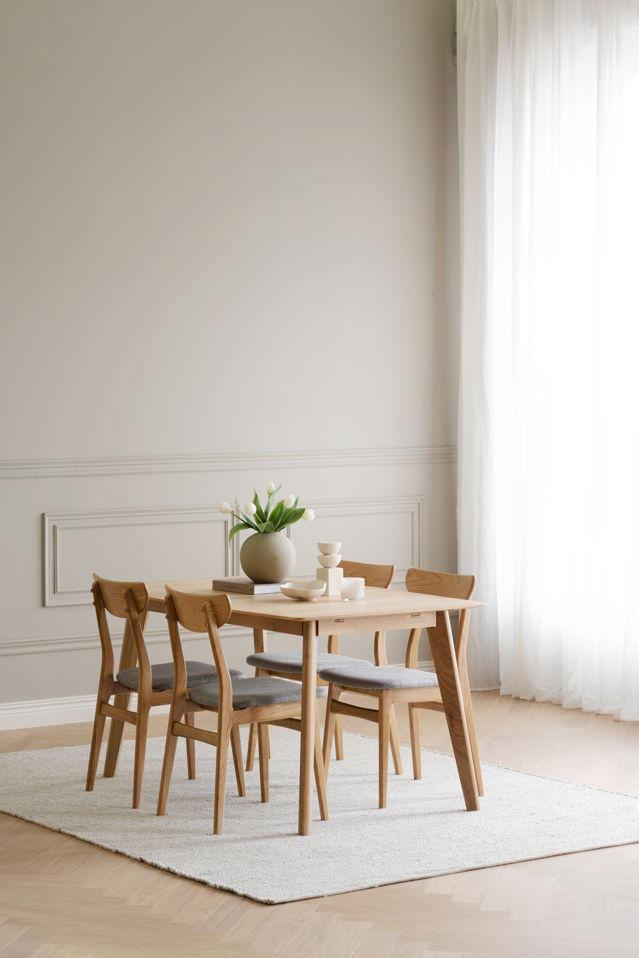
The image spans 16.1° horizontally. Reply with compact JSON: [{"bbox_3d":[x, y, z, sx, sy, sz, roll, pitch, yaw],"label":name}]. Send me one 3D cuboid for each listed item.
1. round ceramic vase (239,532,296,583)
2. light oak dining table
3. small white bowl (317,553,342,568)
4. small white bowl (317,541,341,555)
[{"bbox_3d":[-0.196,0.298,8.587,0.210,0.188,0.210,0,3,0],"label":"round ceramic vase"},{"bbox_3d":[-0.126,0.804,8.454,0.888,0.740,1.431,-2,4,-36],"label":"light oak dining table"},{"bbox_3d":[0.036,0.310,8.473,0.092,0.044,0.092,0,3,0],"label":"small white bowl"},{"bbox_3d":[0.036,0.262,8.473,0.092,0.043,0.092,0,3,0],"label":"small white bowl"}]

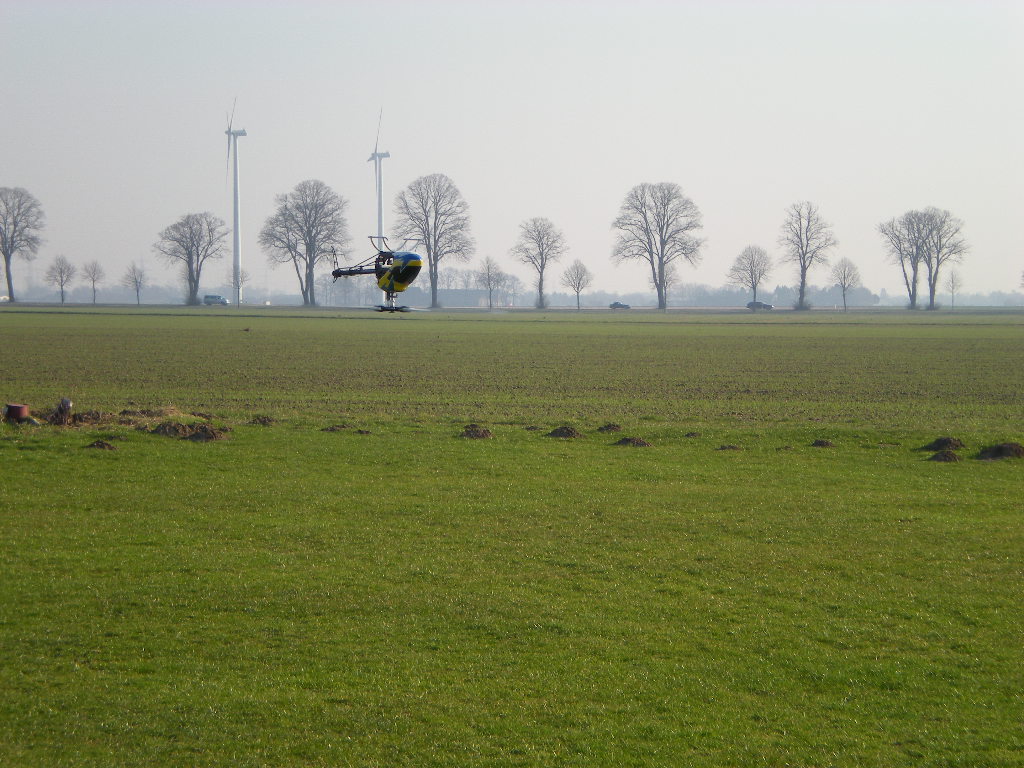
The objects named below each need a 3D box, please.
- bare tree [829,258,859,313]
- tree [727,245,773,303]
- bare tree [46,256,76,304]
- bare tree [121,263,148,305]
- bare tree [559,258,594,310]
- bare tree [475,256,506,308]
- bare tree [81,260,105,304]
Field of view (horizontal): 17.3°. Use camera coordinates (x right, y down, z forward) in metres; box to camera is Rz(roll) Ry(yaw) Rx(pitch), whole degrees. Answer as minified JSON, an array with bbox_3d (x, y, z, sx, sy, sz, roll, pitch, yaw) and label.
[{"bbox_3d":[59.640,-17.820,604.000,5.550,9.670,5.390,0,1,0],"label":"bare tree"},{"bbox_3d":[43.190,-19.240,612.000,8.170,11.800,7.920,0,1,0],"label":"tree"},{"bbox_3d":[-88.530,-20.510,662.000,6.090,9.820,5.900,0,1,0],"label":"bare tree"},{"bbox_3d":[-73.660,-19.560,658.000,5.070,8.290,4.920,0,1,0],"label":"bare tree"},{"bbox_3d":[12.100,-18.530,628.000,5.770,9.500,5.600,0,1,0],"label":"bare tree"},{"bbox_3d":[-3.960,-19.050,636.000,5.660,9.810,5.490,0,1,0],"label":"bare tree"},{"bbox_3d":[-82.050,-19.860,660.000,4.600,8.610,4.460,0,1,0],"label":"bare tree"}]

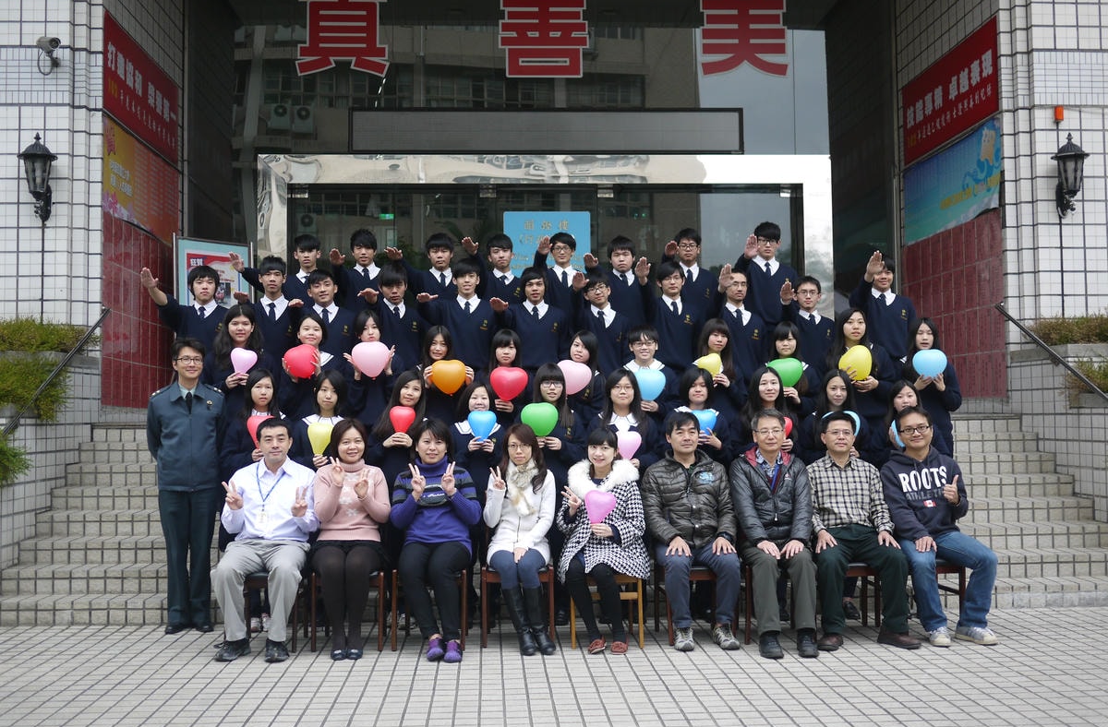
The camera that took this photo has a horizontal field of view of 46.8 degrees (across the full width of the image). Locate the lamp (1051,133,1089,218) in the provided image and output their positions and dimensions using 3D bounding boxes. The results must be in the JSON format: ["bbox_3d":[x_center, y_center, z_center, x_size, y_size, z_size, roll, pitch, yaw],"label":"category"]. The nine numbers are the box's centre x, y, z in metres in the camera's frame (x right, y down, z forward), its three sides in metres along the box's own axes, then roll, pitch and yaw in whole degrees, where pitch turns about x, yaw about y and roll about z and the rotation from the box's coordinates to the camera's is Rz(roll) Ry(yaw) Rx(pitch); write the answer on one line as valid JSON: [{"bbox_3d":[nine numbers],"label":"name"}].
[{"bbox_3d":[4.332,-1.588,10.760,0.317,0.698,0.330,0,-2,-3],"label":"lamp"}]

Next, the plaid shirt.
[{"bbox_3d":[1.683,0.743,7.280,0.490,0.460,0.360,0,-2,0],"label":"plaid shirt"}]

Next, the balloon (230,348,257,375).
[{"bbox_3d":[-1.948,-0.003,8.050,0.168,0.185,0.120,0,-2,-6],"label":"balloon"}]

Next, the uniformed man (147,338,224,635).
[{"bbox_3d":[-2.207,0.738,7.700,0.470,1.740,0.310,0,-2,-6],"label":"uniformed man"}]

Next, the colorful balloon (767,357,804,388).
[{"bbox_3d":[1.485,0.059,8.220,0.235,0.205,0.150,0,-2,0],"label":"colorful balloon"}]

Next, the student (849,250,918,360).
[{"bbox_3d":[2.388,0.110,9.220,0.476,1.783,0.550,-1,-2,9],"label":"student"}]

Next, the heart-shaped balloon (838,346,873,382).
[{"bbox_3d":[1.940,0.003,8.240,0.210,0.235,0.150,0,-2,0],"label":"heart-shaped balloon"}]

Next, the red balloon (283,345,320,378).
[{"bbox_3d":[-1.631,-0.012,8.261,0.221,0.221,0.160,0,-2,-8],"label":"red balloon"}]

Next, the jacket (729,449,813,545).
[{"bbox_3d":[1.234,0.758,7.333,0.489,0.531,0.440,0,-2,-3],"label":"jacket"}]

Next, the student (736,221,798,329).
[{"bbox_3d":[1.641,-0.192,9.793,0.523,1.813,0.520,0,-2,-3],"label":"student"}]

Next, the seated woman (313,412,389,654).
[{"bbox_3d":[-1.126,0.951,7.173,0.430,1.273,0.720,0,-2,-8],"label":"seated woman"}]

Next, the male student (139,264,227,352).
[{"bbox_3d":[-2.481,0.174,8.720,0.560,1.710,0.520,0,-2,-5],"label":"male student"}]

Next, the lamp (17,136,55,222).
[{"bbox_3d":[-4.162,-1.507,10.311,0.313,0.698,0.330,0,-2,-3],"label":"lamp"}]

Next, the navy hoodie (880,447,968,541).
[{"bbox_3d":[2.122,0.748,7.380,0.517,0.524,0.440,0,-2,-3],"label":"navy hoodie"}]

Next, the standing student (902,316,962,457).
[{"bbox_3d":[2.550,0.484,8.675,0.409,1.612,0.420,-1,-2,9],"label":"standing student"}]

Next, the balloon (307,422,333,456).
[{"bbox_3d":[-1.359,0.442,7.480,0.160,0.200,0.120,0,-2,-5],"label":"balloon"}]

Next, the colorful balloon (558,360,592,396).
[{"bbox_3d":[0.134,0.093,8.350,0.226,0.229,0.160,-1,-2,-1],"label":"colorful balloon"}]

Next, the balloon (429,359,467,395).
[{"bbox_3d":[-0.680,0.090,8.307,0.227,0.234,0.160,0,-2,-4],"label":"balloon"}]

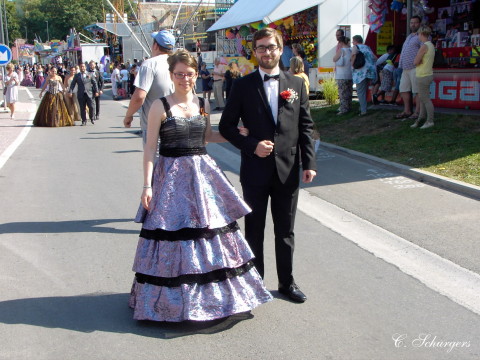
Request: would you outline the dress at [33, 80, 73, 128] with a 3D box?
[{"bbox_3d":[-5.377,-2.277,20.823,1.160,1.360,1.050,-3,9,-12],"label":"dress"}]

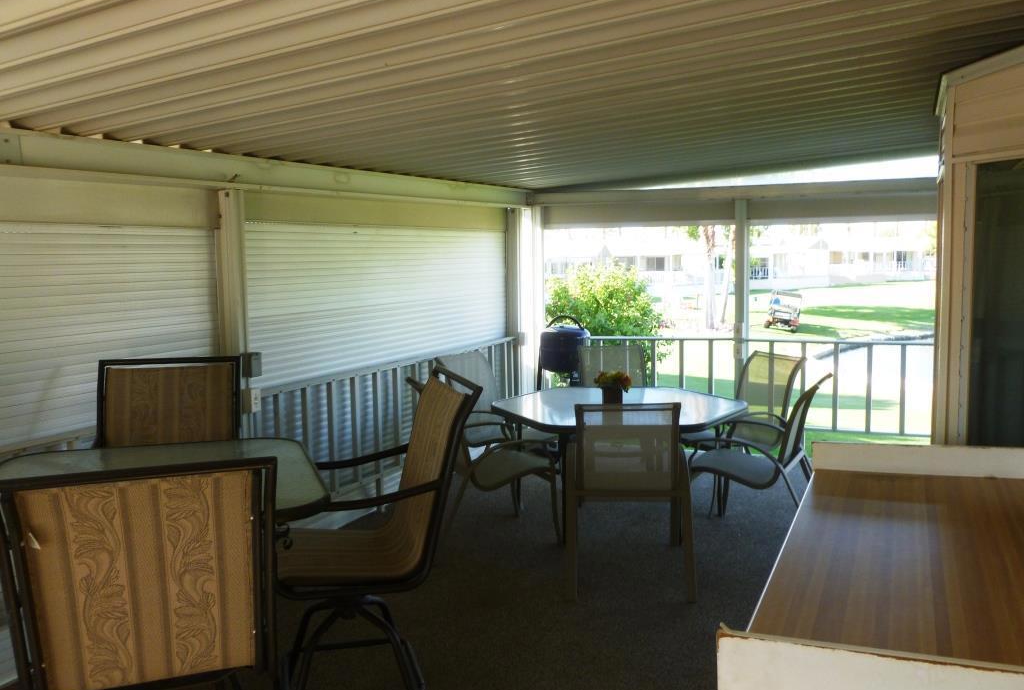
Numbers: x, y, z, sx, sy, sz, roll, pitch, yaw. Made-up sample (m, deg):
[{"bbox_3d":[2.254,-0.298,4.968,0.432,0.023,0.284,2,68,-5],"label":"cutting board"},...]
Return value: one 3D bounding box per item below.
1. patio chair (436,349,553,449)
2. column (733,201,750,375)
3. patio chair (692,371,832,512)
[{"bbox_3d":[-0.088,0.555,5.666,0.730,0.940,0.600,3,7,34],"label":"patio chair"},{"bbox_3d":[1.876,-0.151,6.744,0.110,2.040,0.110,1,6,19],"label":"column"},{"bbox_3d":[1.392,0.631,4.634,0.730,0.940,0.600,2,7,29],"label":"patio chair"}]

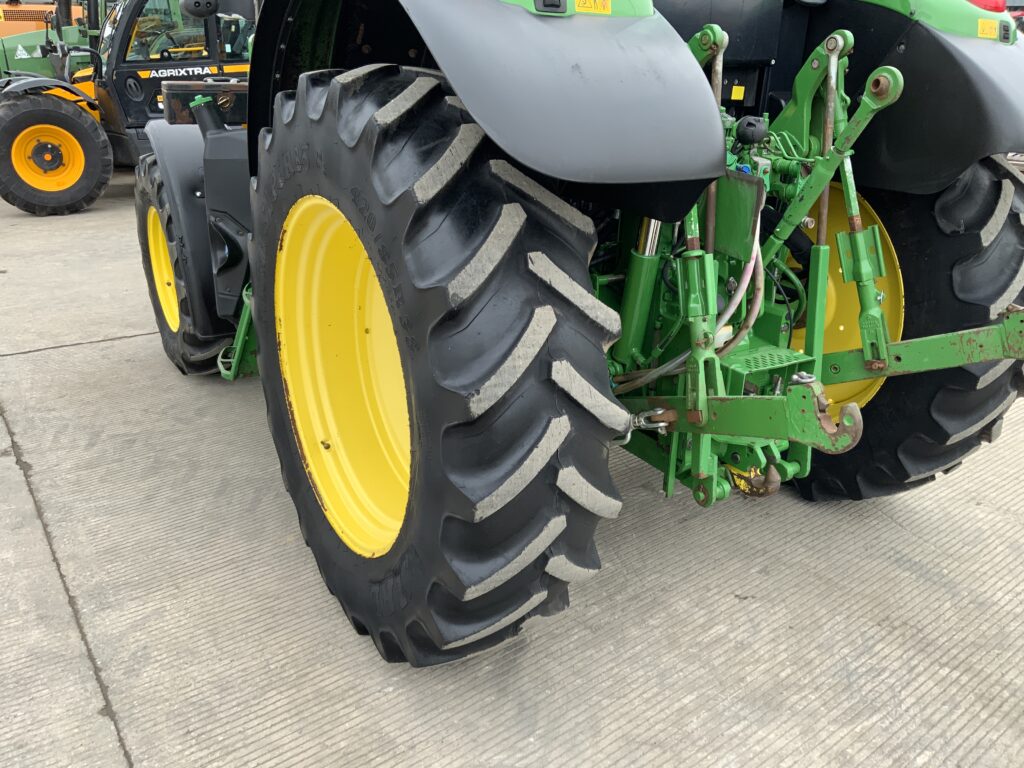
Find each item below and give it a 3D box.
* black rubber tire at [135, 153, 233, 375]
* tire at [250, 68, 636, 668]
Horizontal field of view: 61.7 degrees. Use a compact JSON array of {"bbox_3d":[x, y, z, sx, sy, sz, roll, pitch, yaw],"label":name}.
[{"bbox_3d":[-1.652,-0.624,4.518,0.390,1.175,1.200,-11,25,-30],"label":"black rubber tire"},{"bbox_3d":[-0.333,-0.059,2.496,0.425,1.640,1.670,-11,25,-30],"label":"tire"}]

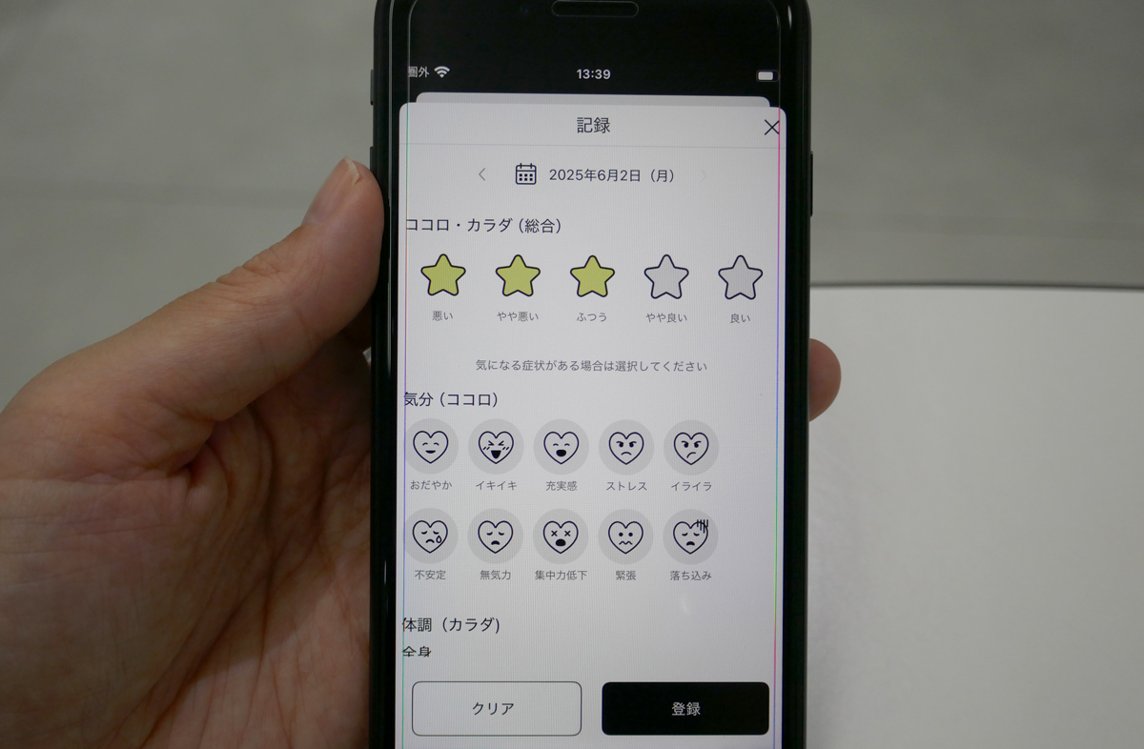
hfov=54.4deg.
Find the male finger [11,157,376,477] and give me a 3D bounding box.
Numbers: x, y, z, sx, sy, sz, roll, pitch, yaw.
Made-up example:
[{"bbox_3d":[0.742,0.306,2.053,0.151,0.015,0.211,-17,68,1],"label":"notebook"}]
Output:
[{"bbox_3d":[-0.056,-0.004,0.173,0.073,0.025,0.023,-35,7,6],"label":"male finger"}]

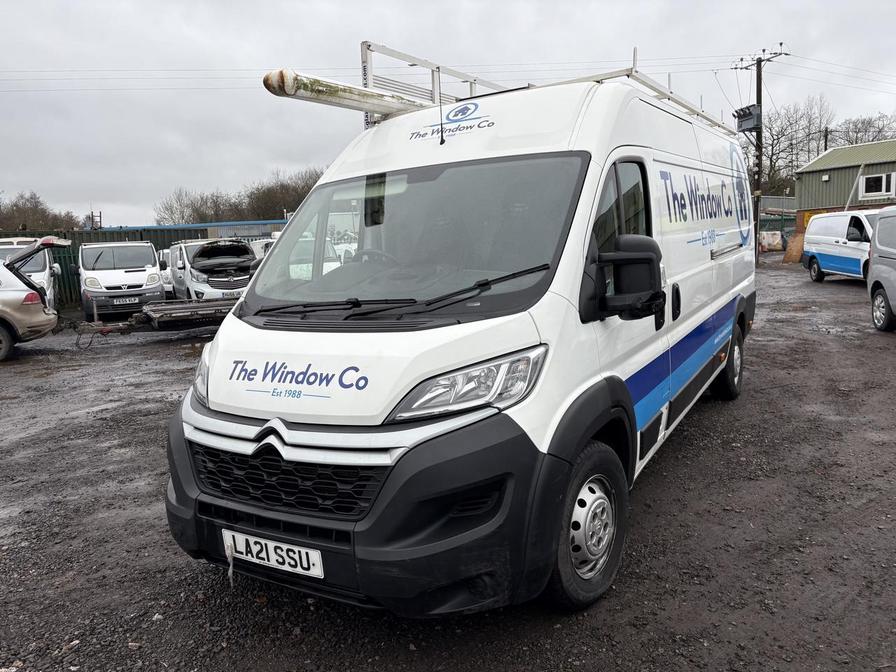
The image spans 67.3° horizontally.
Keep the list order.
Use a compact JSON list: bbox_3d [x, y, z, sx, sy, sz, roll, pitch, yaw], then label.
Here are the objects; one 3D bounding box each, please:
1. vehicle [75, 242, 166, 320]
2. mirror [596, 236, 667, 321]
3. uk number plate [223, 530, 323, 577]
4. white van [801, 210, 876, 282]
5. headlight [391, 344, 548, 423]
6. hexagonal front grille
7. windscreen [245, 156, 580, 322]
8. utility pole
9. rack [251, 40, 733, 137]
[{"bbox_3d":[-9.174,-1.584,18.798,1.900,1.970,4.780,-6,8,-25],"label":"vehicle"},{"bbox_3d":[0.784,-0.256,2.856,0.270,0.370,0.200,1,10,31],"label":"mirror"},{"bbox_3d":[-0.684,0.838,2.599,0.520,0.111,0.015,1,10,31],"label":"uk number plate"},{"bbox_3d":[11.372,-2.318,17.653,1.930,1.910,4.950,-2,8,6],"label":"white van"},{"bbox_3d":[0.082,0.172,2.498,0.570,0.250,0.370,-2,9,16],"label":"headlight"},{"bbox_3d":[-0.672,0.534,2.612,1.070,0.230,0.140,1,10,31],"label":"hexagonal front grille"},{"bbox_3d":[-0.237,-0.465,3.308,1.720,0.180,1.080,1,52,31],"label":"windscreen"},{"bbox_3d":[13.978,-8.022,30.490,0.950,9.750,2.400,-8,9,-35],"label":"utility pole"},{"bbox_3d":[0.861,-1.911,5.242,1.890,0.620,4.970,1,10,31],"label":"rack"}]

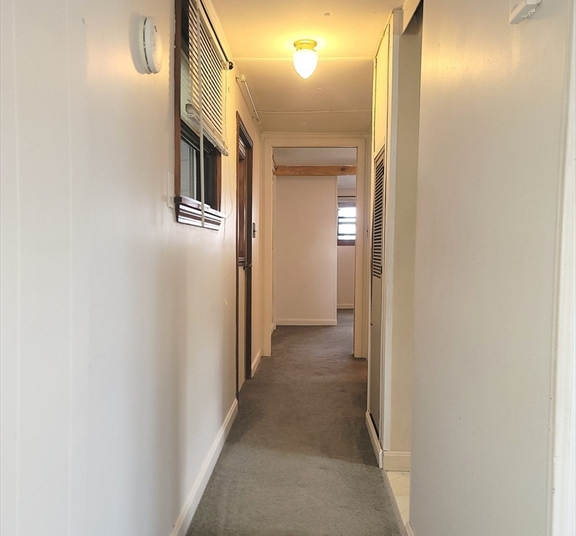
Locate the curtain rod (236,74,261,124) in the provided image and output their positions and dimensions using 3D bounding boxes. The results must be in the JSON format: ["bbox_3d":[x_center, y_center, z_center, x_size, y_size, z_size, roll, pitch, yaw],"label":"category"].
[{"bbox_3d":[-0.260,-1.156,3.863,0.070,0.050,1.055,1,2,2],"label":"curtain rod"}]

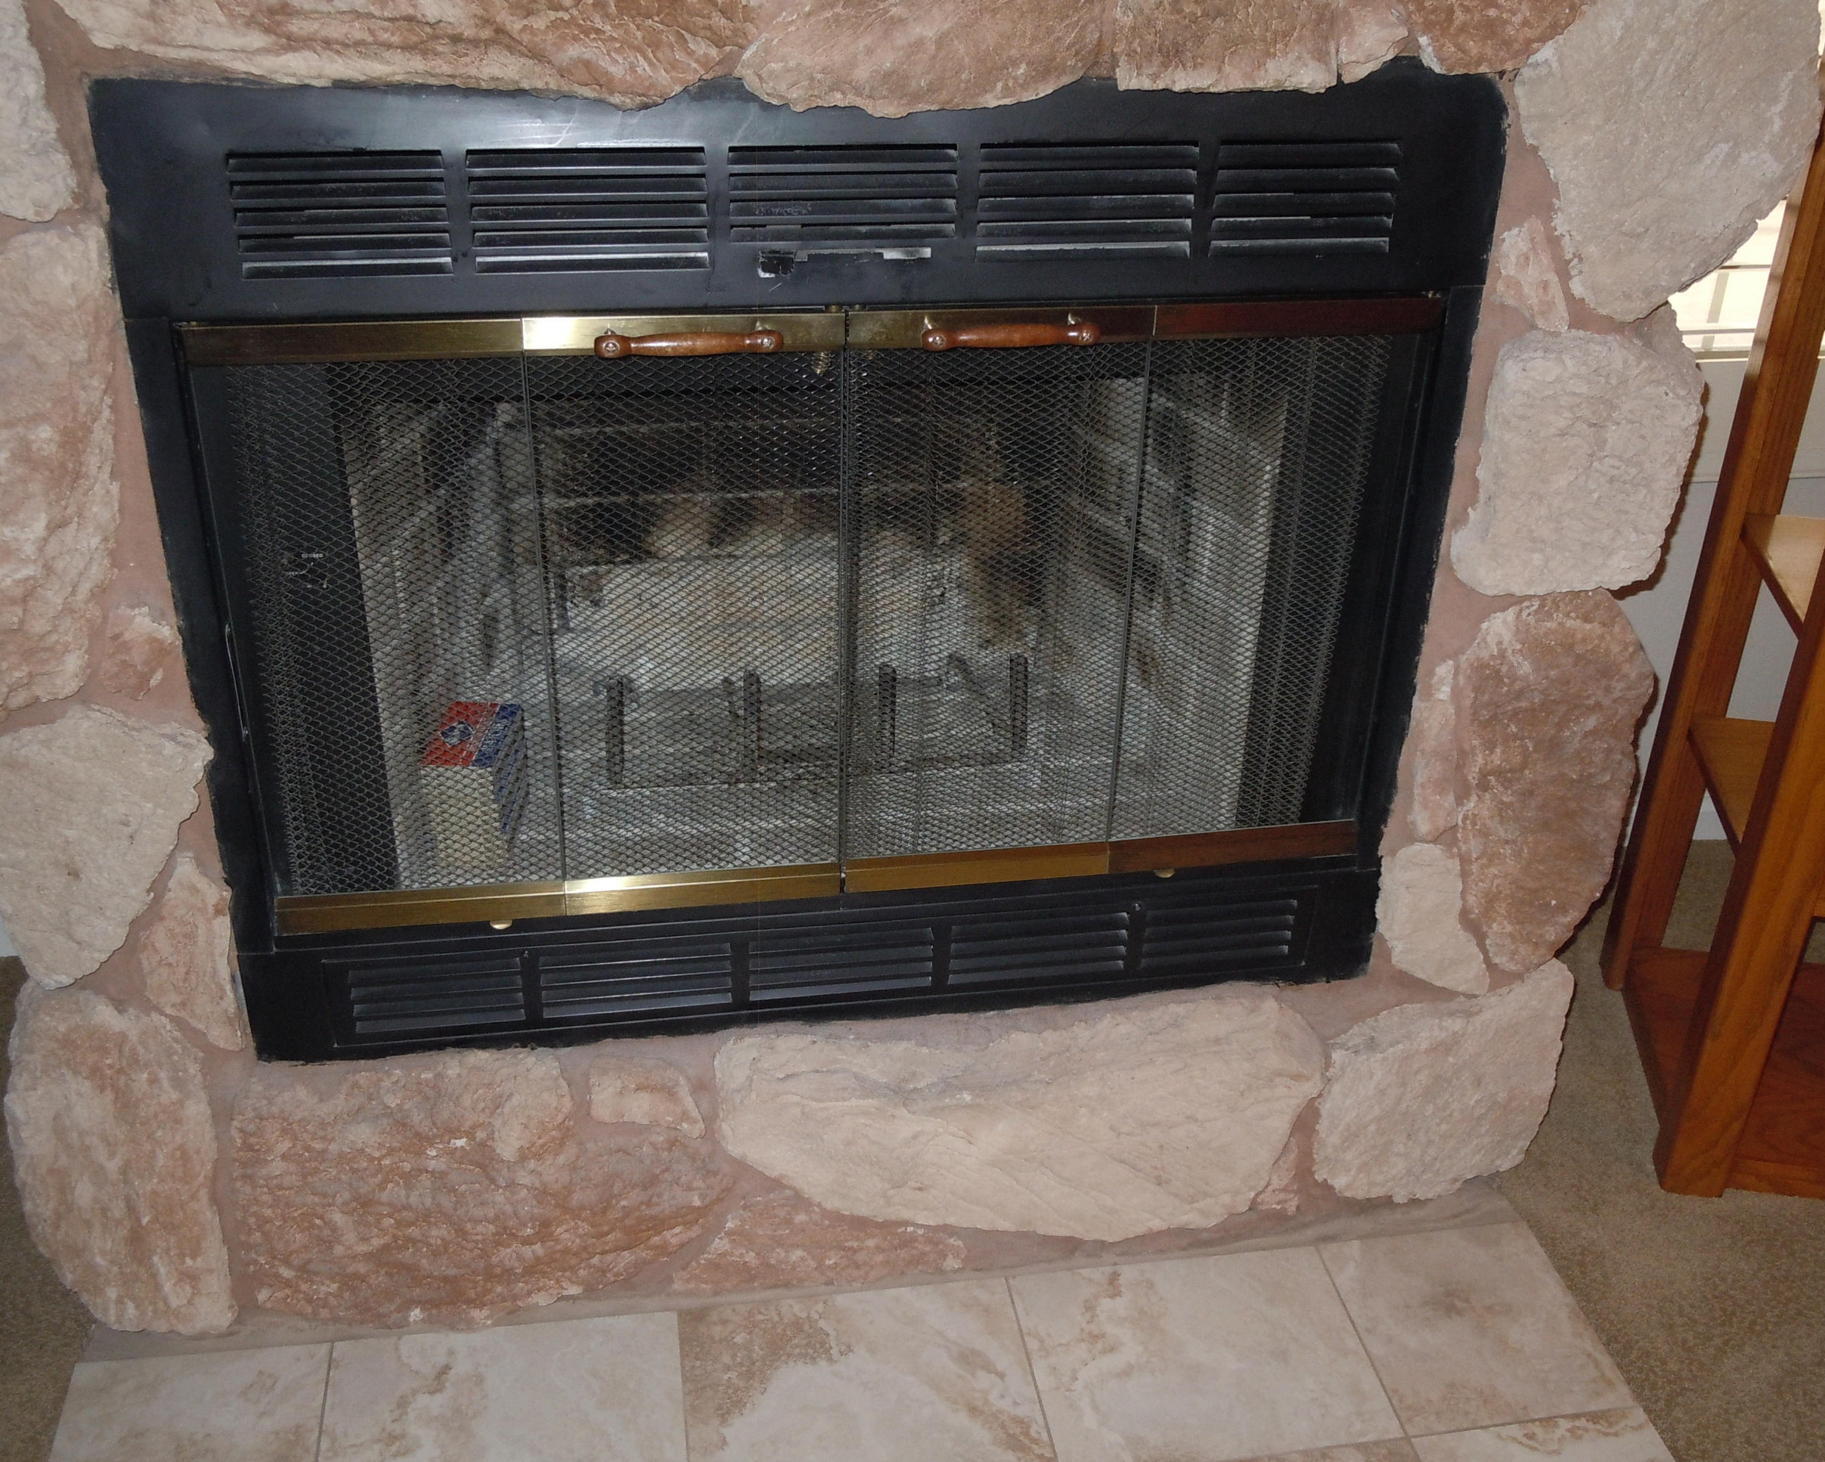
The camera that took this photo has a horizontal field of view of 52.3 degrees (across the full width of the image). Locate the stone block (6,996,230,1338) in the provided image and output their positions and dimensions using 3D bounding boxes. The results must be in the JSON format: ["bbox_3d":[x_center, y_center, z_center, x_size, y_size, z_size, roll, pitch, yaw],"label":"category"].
[{"bbox_3d":[-0.686,0.369,1.632,0.169,0.364,0.110,-3,29,-9],"label":"stone block"}]

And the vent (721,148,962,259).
[{"bbox_3d":[-0.050,-0.388,1.358,0.166,0.080,0.018,-3,29,-9],"label":"vent"}]

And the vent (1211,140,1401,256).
[{"bbox_3d":[0.298,-0.406,1.415,0.148,0.086,0.018,-3,29,-9],"label":"vent"}]

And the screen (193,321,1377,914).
[{"bbox_3d":[-0.068,-0.097,1.555,0.924,0.487,0.030,-3,29,-9],"label":"screen"}]

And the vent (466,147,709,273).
[{"bbox_3d":[-0.225,-0.364,1.301,0.163,0.086,0.018,-3,28,-9],"label":"vent"}]

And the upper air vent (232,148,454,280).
[{"bbox_3d":[-0.390,-0.355,1.275,0.142,0.086,0.018,-3,28,-9],"label":"upper air vent"}]

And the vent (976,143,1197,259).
[{"bbox_3d":[0.127,-0.386,1.355,0.164,0.085,0.018,-3,28,-9],"label":"vent"}]

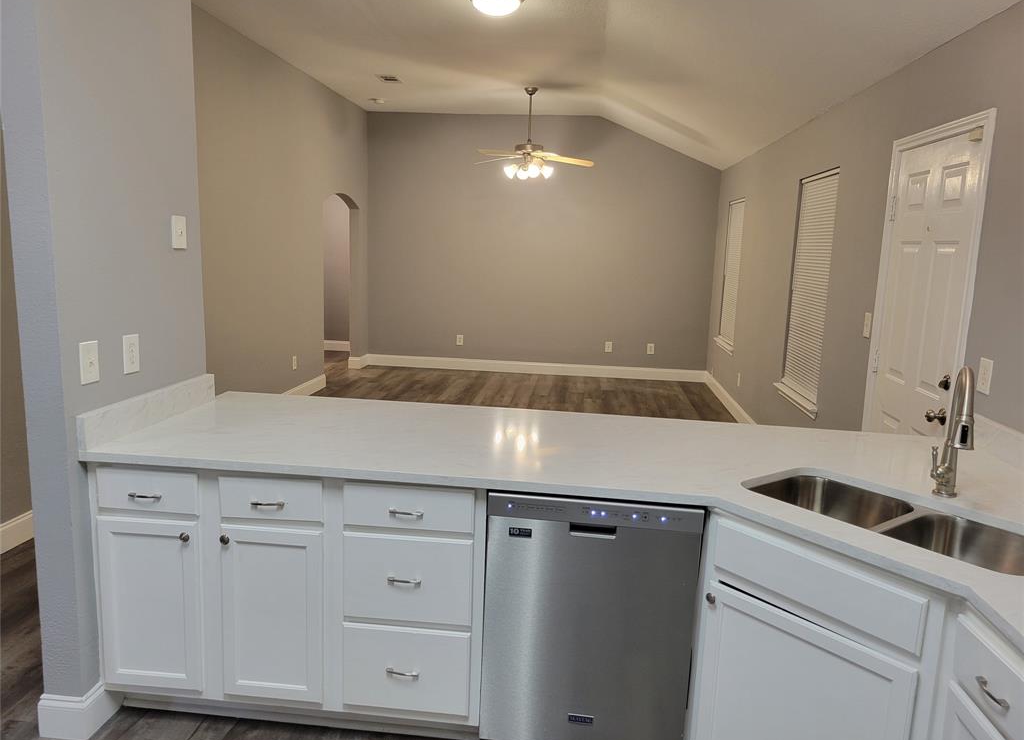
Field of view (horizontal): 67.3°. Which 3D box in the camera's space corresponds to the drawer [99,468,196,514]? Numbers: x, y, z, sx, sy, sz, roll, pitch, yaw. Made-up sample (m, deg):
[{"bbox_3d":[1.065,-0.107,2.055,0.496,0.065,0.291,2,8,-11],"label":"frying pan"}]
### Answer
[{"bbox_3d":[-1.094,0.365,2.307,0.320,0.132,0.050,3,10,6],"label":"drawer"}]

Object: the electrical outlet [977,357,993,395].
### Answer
[{"bbox_3d":[1.657,0.023,2.703,0.013,0.120,0.084,3,10,6],"label":"electrical outlet"}]

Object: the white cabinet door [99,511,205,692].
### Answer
[{"bbox_3d":[-1.117,0.725,2.382,0.318,0.548,0.025,3,9,5],"label":"white cabinet door"}]

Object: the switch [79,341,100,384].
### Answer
[{"bbox_3d":[-1.275,-0.021,2.330,0.012,0.120,0.075,3,10,6],"label":"switch"}]

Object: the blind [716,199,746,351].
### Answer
[{"bbox_3d":[2.242,-0.991,7.784,0.050,1.425,0.870,3,10,6],"label":"blind"}]

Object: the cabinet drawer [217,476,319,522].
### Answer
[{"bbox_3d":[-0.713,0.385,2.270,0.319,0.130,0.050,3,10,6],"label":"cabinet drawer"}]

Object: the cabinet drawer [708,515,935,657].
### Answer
[{"bbox_3d":[0.720,0.508,1.869,0.025,0.127,0.540,-5,12,-37],"label":"cabinet drawer"}]

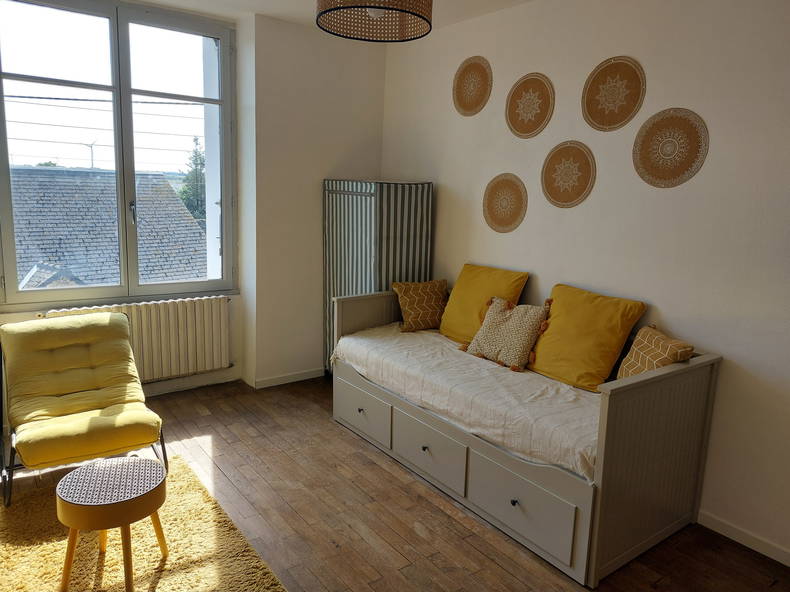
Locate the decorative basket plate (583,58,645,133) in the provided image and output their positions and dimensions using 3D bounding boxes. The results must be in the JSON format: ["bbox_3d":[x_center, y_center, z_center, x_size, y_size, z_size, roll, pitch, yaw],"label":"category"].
[{"bbox_3d":[1.142,-1.060,2.875,0.020,0.380,0.380,-5,12,-36],"label":"decorative basket plate"}]

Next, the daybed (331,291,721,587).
[{"bbox_3d":[0.539,0.569,3.187,0.869,0.836,2.080,-5,12,-36],"label":"daybed"}]

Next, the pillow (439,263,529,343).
[{"bbox_3d":[0.548,0.058,3.559,0.500,0.500,0.150,13,-10,46],"label":"pillow"}]

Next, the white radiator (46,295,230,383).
[{"bbox_3d":[-1.805,0.327,3.977,1.170,0.560,0.120,-5,12,-36],"label":"white radiator"}]

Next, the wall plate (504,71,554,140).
[{"bbox_3d":[0.808,-1.155,3.328,0.020,0.380,0.380,-5,12,-36],"label":"wall plate"}]

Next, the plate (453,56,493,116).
[{"bbox_3d":[0.516,-1.414,3.702,0.020,0.380,0.380,-5,12,-36],"label":"plate"}]

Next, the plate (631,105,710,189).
[{"bbox_3d":[1.327,-0.719,2.661,0.020,0.380,0.380,-5,12,-36],"label":"plate"}]

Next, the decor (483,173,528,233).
[{"bbox_3d":[0.705,-0.603,3.538,0.020,0.380,0.380,-5,12,-36],"label":"decor"}]

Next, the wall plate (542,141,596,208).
[{"bbox_3d":[0.989,-0.693,3.132,0.020,0.380,0.380,-5,12,-36],"label":"wall plate"}]

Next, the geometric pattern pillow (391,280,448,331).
[{"bbox_3d":[0.193,0.065,3.890,0.390,0.380,0.120,0,-5,-10],"label":"geometric pattern pillow"}]

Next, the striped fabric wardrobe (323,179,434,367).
[{"bbox_3d":[-0.155,-0.077,4.326,0.520,1.620,0.721,-5,12,-35],"label":"striped fabric wardrobe"}]

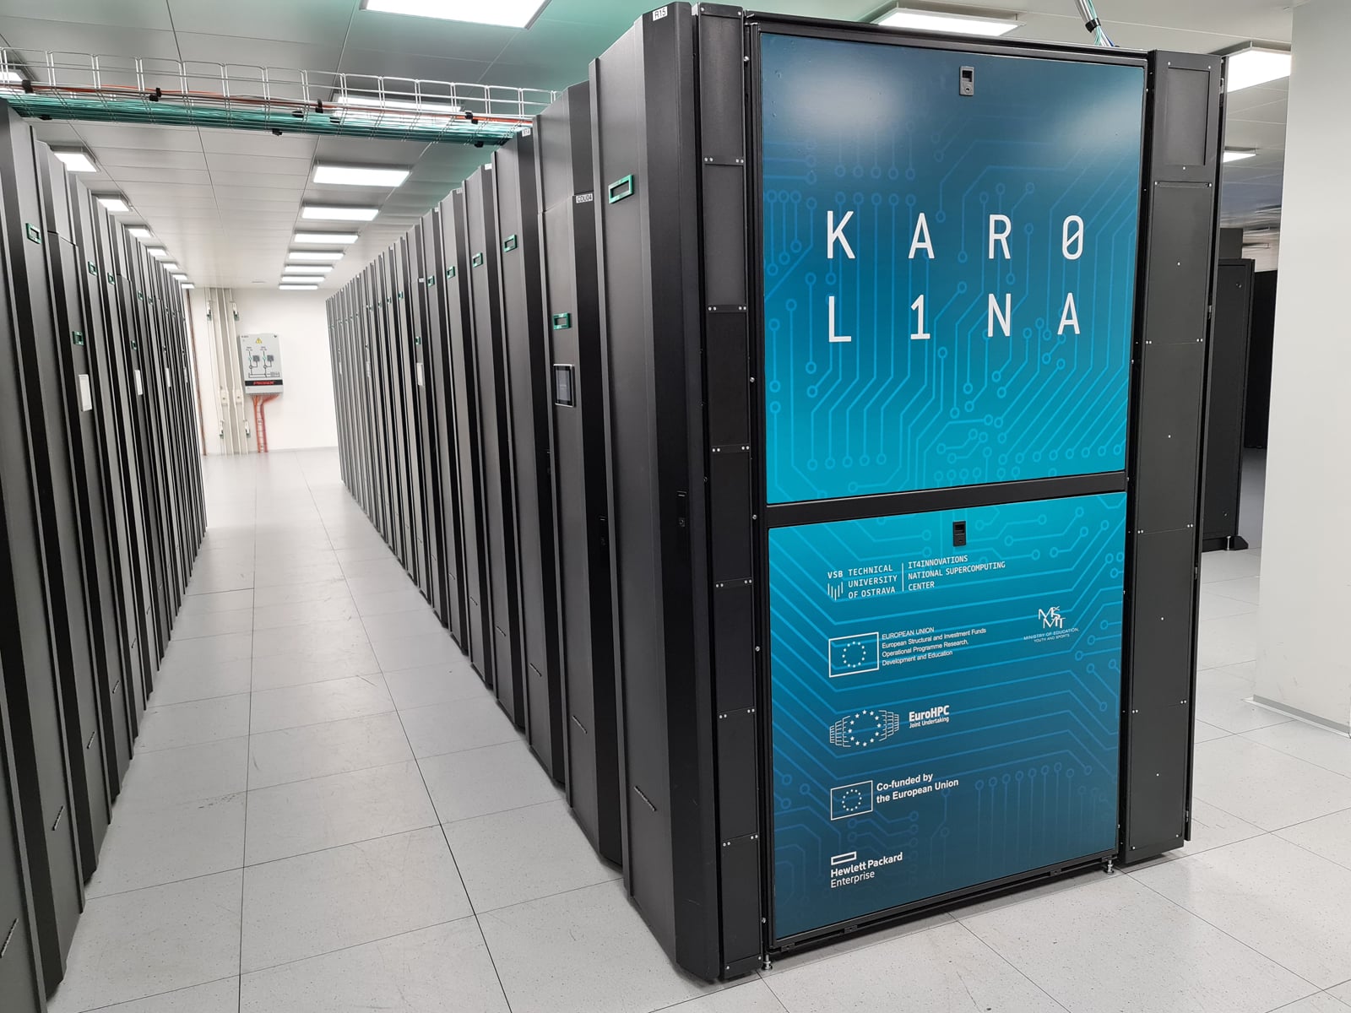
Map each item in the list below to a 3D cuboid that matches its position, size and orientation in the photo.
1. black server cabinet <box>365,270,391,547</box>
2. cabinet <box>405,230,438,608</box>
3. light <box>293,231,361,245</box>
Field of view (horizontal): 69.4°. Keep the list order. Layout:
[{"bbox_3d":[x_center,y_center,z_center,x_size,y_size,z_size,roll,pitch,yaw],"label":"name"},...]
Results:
[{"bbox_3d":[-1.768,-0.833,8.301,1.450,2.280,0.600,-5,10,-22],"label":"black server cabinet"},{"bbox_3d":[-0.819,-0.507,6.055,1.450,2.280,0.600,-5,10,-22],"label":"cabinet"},{"bbox_3d":[-3.550,-2.748,9.905,0.600,0.070,0.600,-5,10,-22],"label":"light"}]

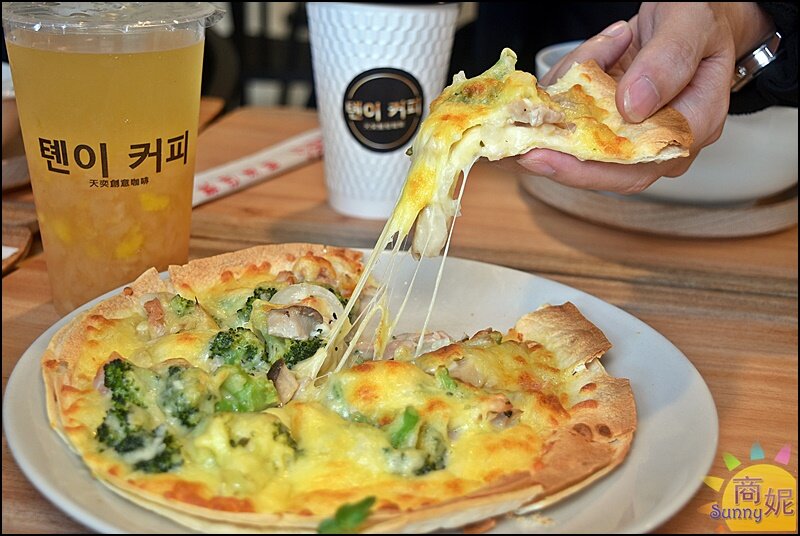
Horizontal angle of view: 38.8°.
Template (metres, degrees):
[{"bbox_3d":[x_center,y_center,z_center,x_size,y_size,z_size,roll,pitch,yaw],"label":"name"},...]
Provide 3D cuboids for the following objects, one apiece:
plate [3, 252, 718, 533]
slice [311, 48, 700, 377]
[{"bbox_3d":[-0.014,0.055,0.467,0.280,0.026,0.280,2,22,-1],"label":"plate"},{"bbox_3d":[0.046,-0.026,0.482,0.142,0.115,0.078,-6,23,-19],"label":"slice"}]

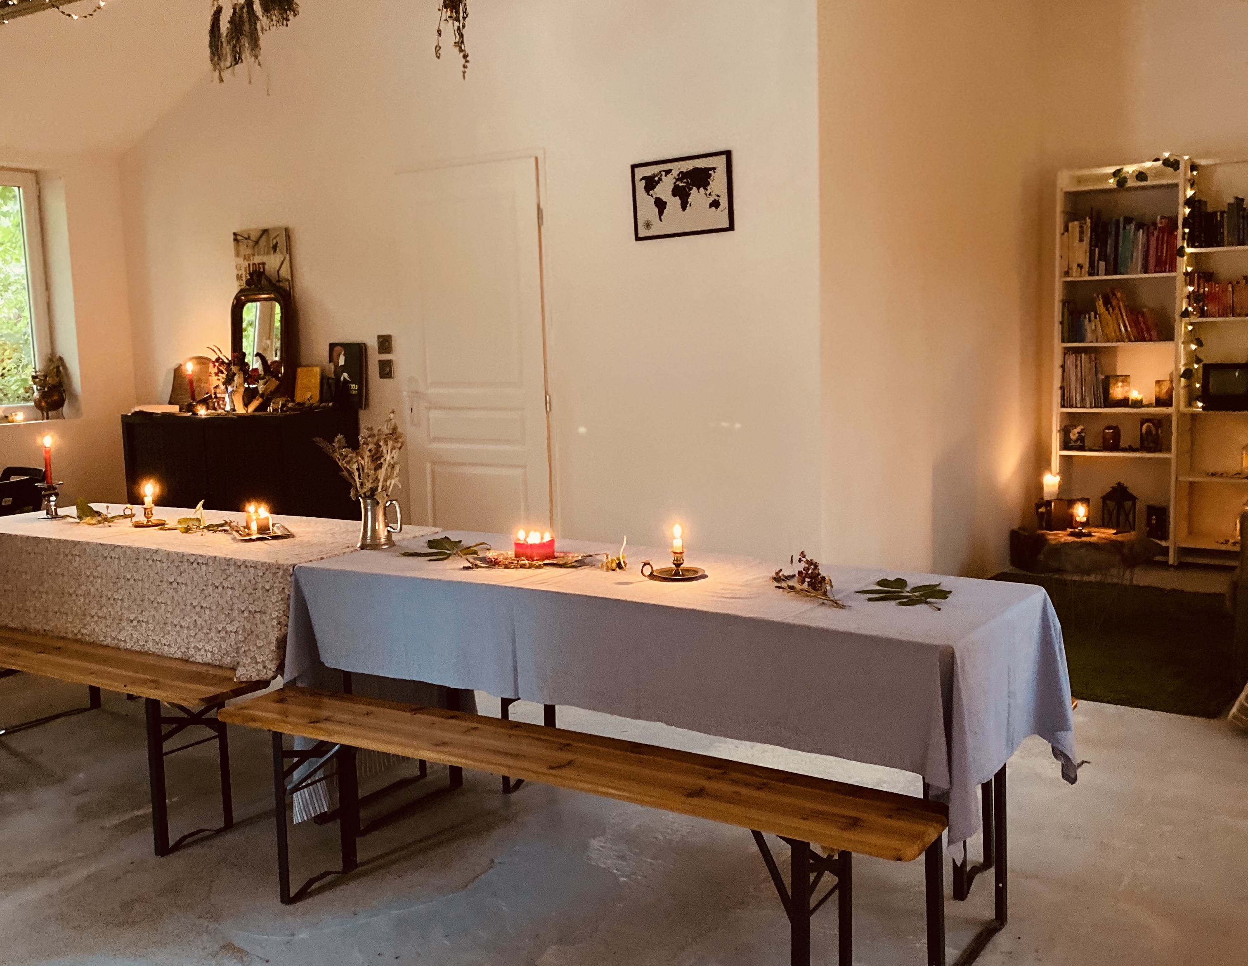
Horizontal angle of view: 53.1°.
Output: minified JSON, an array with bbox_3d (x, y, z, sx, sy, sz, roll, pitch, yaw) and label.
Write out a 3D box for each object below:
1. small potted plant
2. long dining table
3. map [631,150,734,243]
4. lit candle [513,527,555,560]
[{"bbox_3d":[-2.963,-0.500,6.451,0.190,0.315,0.190,3,9,34],"label":"small potted plant"},{"bbox_3d":[0.044,0.600,3.070,1.800,0.770,0.610,3,9,34],"label":"long dining table"},{"bbox_3d":[0.216,-1.084,4.741,0.447,0.293,0.020,3,9,34],"label":"map"},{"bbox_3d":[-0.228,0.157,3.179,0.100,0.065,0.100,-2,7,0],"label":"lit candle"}]

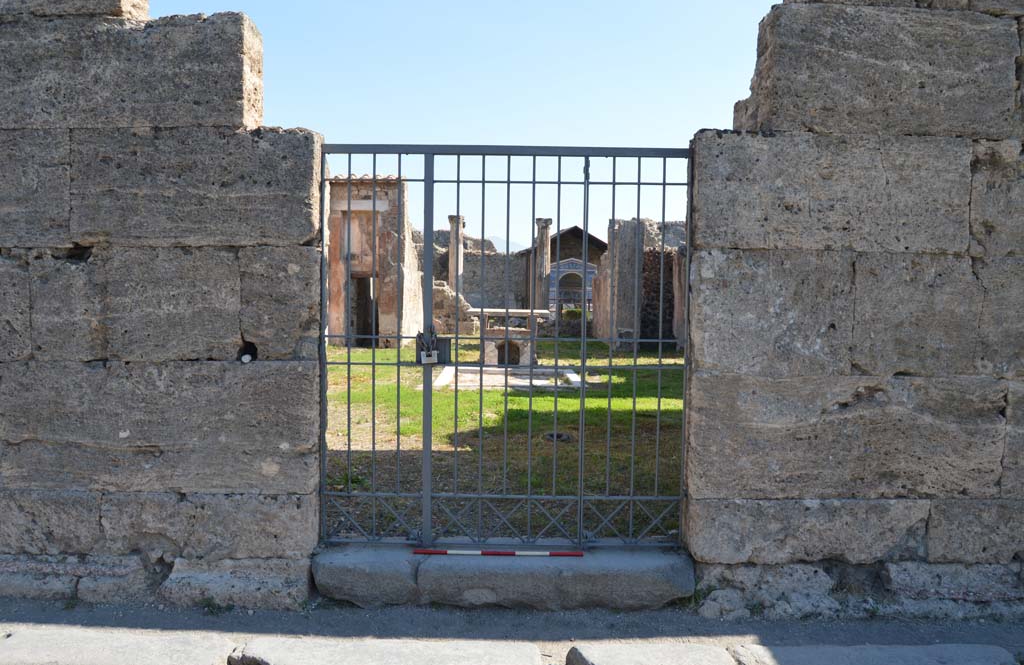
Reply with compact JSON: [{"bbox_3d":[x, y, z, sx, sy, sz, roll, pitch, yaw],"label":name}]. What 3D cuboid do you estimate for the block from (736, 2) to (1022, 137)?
[{"bbox_3d":[2.140,-1.481,4.548,1.467,0.711,0.380,1,3,-1],"label":"block"}]

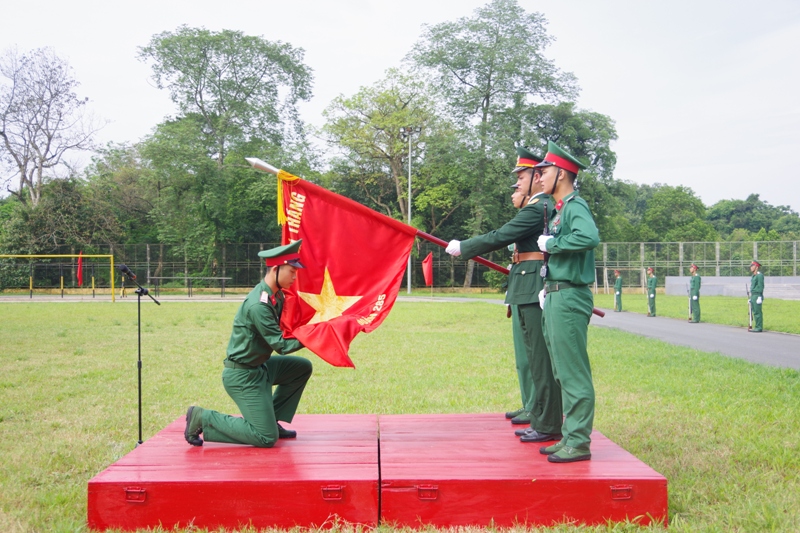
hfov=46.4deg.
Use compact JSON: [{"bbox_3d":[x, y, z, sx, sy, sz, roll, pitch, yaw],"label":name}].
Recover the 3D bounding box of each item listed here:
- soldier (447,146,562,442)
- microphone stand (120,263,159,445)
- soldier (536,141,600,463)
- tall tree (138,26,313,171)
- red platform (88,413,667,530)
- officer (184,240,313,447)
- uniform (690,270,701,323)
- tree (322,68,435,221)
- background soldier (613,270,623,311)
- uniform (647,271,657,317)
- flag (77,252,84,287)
[{"bbox_3d":[0.673,0.175,5.950,0.750,1.860,0.560,0,-1,-2],"label":"soldier"},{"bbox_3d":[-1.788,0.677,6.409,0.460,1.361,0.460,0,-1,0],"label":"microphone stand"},{"bbox_3d":[0.963,0.187,5.327,0.380,1.812,0.520,0,-1,-2],"label":"soldier"},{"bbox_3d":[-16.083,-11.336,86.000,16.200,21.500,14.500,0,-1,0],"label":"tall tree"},{"bbox_3d":[-0.136,1.226,5.916,2.930,0.245,2.430,0,-1,-2],"label":"red platform"},{"bbox_3d":[-0.930,0.473,5.813,0.770,1.258,0.500,0,-1,0],"label":"officer"},{"bbox_3d":[9.057,0.934,28.588,0.280,1.501,0.480,0,-1,-2],"label":"uniform"},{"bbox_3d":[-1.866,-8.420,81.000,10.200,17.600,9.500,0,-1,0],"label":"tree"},{"bbox_3d":[9.103,1.032,39.000,0.360,1.750,0.500,0,-1,0],"label":"background soldier"},{"bbox_3d":[8.986,0.928,33.300,0.360,1.740,0.500,0,-1,0],"label":"uniform"},{"bbox_3d":[-18.490,0.173,54.005,0.460,2.026,0.280,0,-1,-17],"label":"flag"}]

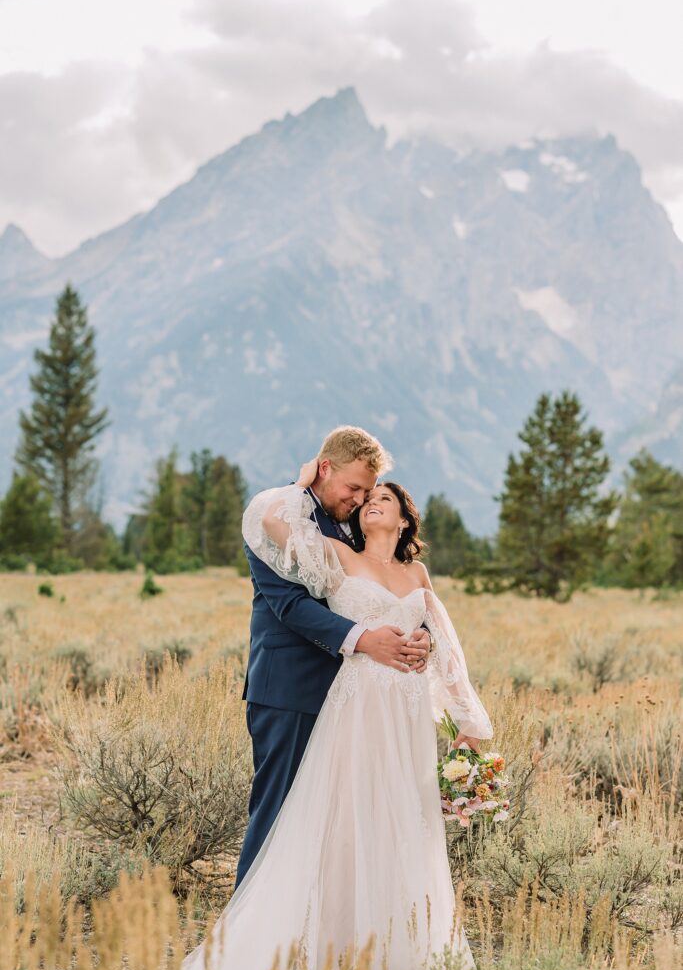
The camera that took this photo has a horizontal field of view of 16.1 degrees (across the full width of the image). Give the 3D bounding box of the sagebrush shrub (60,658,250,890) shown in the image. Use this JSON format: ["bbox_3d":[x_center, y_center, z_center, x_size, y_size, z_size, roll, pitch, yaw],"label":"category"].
[{"bbox_3d":[-0.665,1.125,9.400,0.900,0.900,0.850,0,-2,0],"label":"sagebrush shrub"}]

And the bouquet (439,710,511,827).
[{"bbox_3d":[0.408,0.900,7.650,0.250,0.360,0.240,-12,3,0],"label":"bouquet"}]

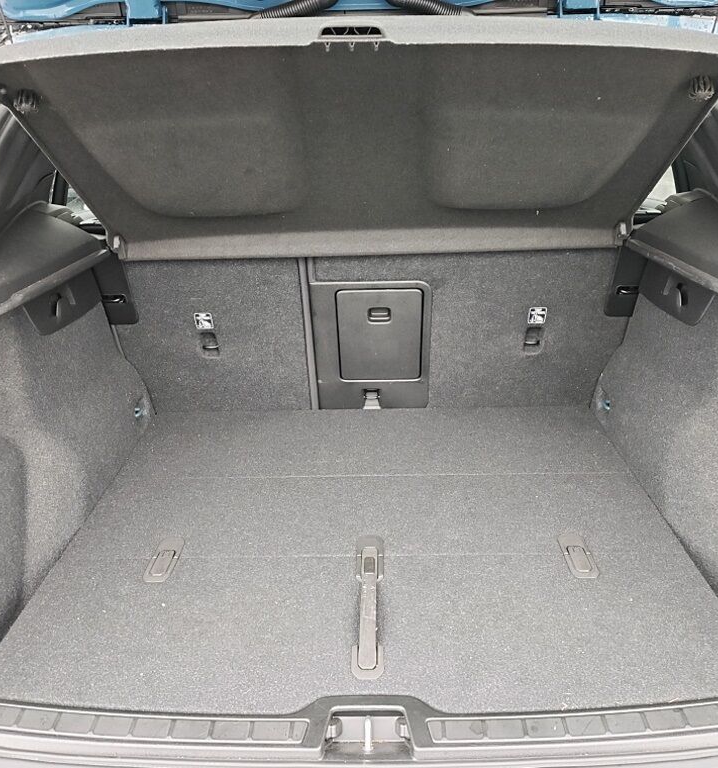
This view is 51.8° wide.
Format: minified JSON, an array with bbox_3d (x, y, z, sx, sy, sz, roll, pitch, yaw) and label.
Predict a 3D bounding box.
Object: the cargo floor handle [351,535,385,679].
[{"bbox_3d":[0.015,0.309,1.081,0.044,0.025,0.322,-1,22,1],"label":"cargo floor handle"}]

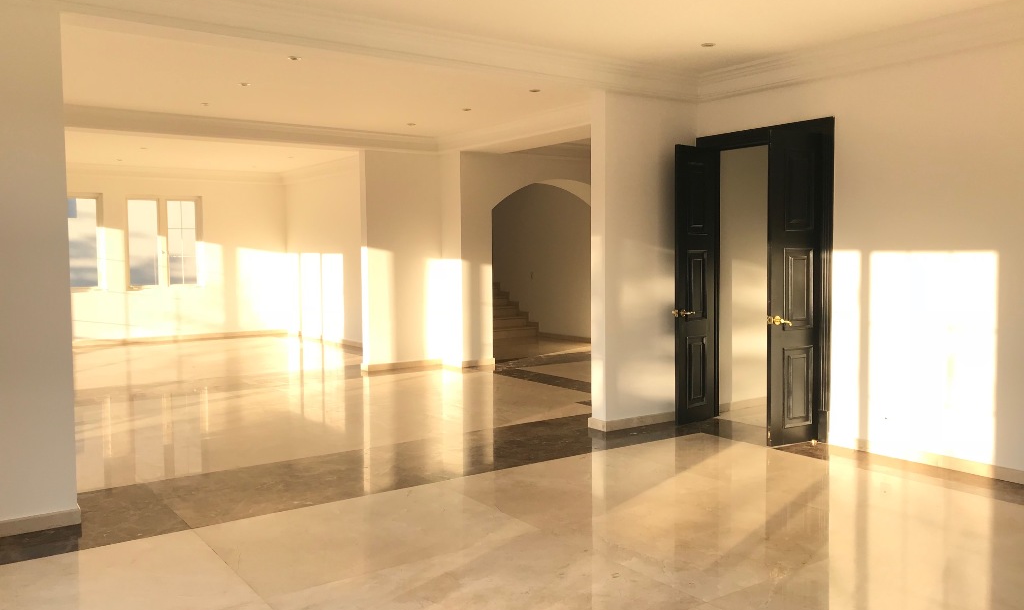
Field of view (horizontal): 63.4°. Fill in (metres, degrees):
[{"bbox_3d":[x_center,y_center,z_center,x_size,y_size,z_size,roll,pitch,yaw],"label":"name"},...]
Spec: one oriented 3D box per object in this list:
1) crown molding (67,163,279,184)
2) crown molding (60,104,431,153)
[{"bbox_3d":[-5.650,-2.241,14.023,3.749,0.207,0.168,-3,5,-35],"label":"crown molding"},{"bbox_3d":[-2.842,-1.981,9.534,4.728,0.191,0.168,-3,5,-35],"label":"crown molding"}]

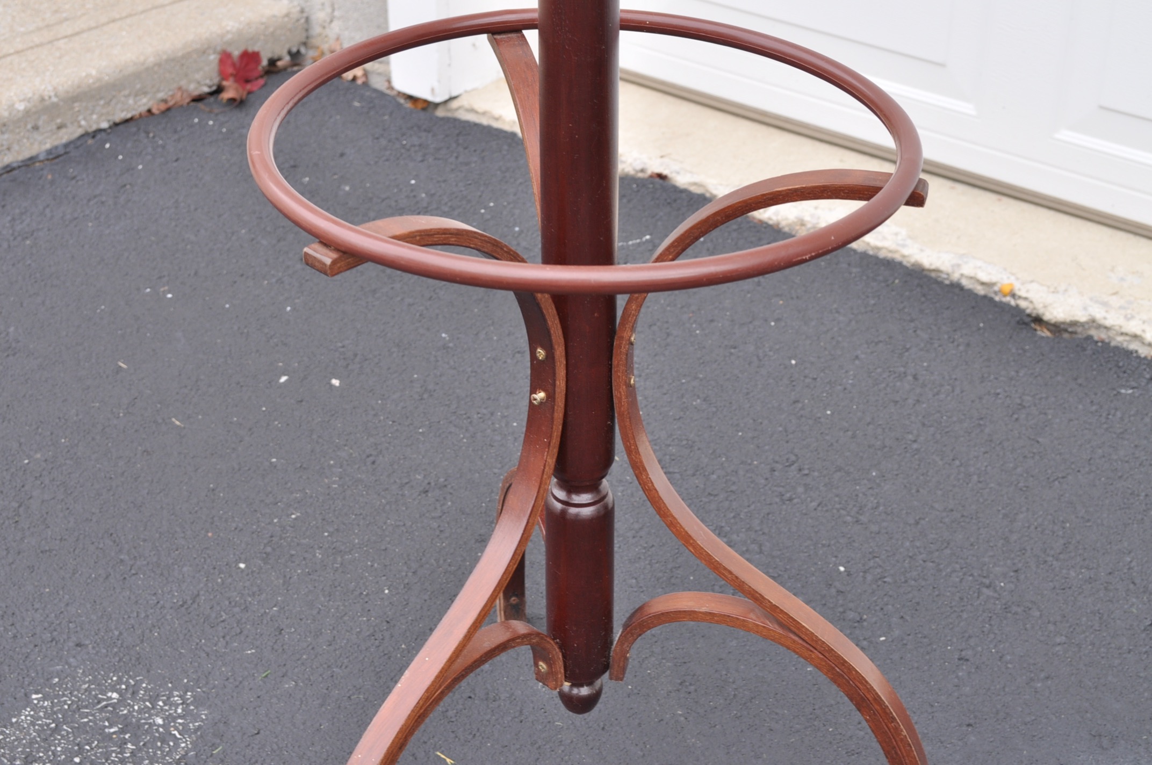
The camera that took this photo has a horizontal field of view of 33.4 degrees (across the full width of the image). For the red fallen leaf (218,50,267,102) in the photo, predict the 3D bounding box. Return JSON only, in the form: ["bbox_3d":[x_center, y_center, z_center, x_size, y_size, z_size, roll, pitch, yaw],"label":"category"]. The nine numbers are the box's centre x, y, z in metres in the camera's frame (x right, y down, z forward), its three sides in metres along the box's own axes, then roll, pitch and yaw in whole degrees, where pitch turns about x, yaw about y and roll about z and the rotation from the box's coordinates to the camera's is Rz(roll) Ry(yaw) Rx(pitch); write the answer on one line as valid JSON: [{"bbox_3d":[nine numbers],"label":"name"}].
[{"bbox_3d":[-0.490,-0.461,2.844,0.050,0.055,0.078,27,40,37],"label":"red fallen leaf"}]

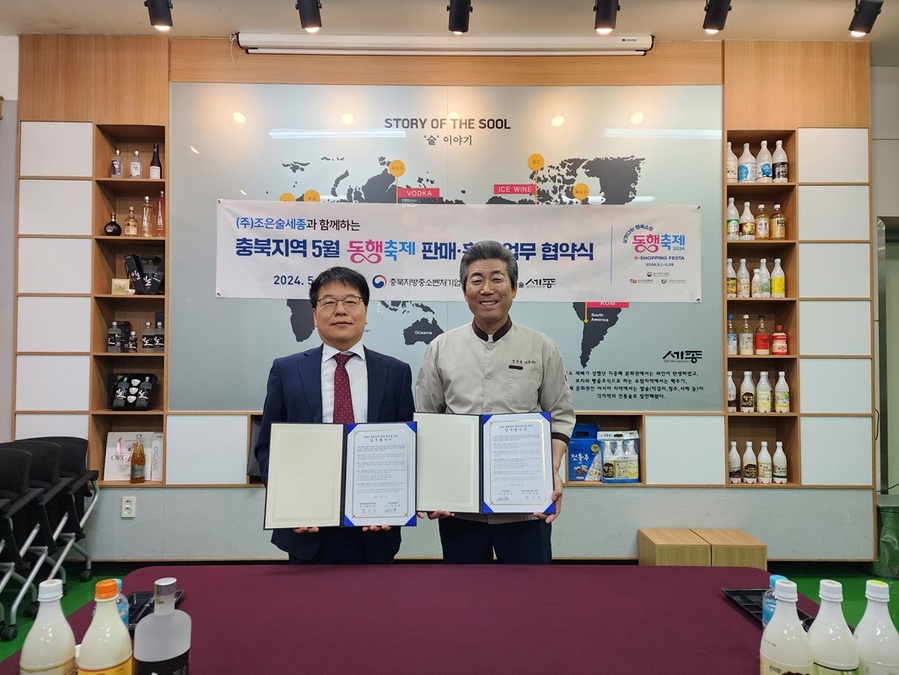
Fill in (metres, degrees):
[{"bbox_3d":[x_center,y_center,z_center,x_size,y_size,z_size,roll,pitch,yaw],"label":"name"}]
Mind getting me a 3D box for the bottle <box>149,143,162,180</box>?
[{"bbox_3d":[-1.793,-1.066,3.656,0.065,0.231,0.065,0,-1,-1],"label":"bottle"}]

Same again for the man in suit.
[{"bbox_3d":[-0.359,0.592,1.937,0.540,1.652,0.370,0,-1,-5],"label":"man in suit"}]

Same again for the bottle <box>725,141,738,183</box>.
[{"bbox_3d":[1.749,-1.090,3.737,0.093,0.262,0.093,0,-1,-1],"label":"bottle"}]

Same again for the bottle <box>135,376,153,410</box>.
[{"bbox_3d":[-1.863,0.332,3.657,0.063,0.184,0.059,0,-21,-1],"label":"bottle"}]

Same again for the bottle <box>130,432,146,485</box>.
[{"bbox_3d":[-1.901,0.739,3.646,0.080,0.290,0.080,1,-1,-21],"label":"bottle"}]

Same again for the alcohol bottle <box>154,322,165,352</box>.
[{"bbox_3d":[-1.771,0.001,3.649,0.063,0.187,0.063,0,-1,-9],"label":"alcohol bottle"}]

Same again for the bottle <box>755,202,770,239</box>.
[{"bbox_3d":[1.984,-0.724,3.784,0.079,0.233,0.079,0,-1,-1],"label":"bottle"}]

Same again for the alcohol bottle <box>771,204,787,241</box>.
[{"bbox_3d":[2.045,-0.706,3.714,0.077,0.238,0.077,0,-1,-1],"label":"alcohol bottle"}]

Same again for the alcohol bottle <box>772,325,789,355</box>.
[{"bbox_3d":[2.062,0.016,3.725,0.083,0.187,0.083,0,-1,-1],"label":"alcohol bottle"}]

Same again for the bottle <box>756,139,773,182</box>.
[{"bbox_3d":[1.971,-1.099,3.740,0.088,0.270,0.088,0,-1,-1],"label":"bottle"}]

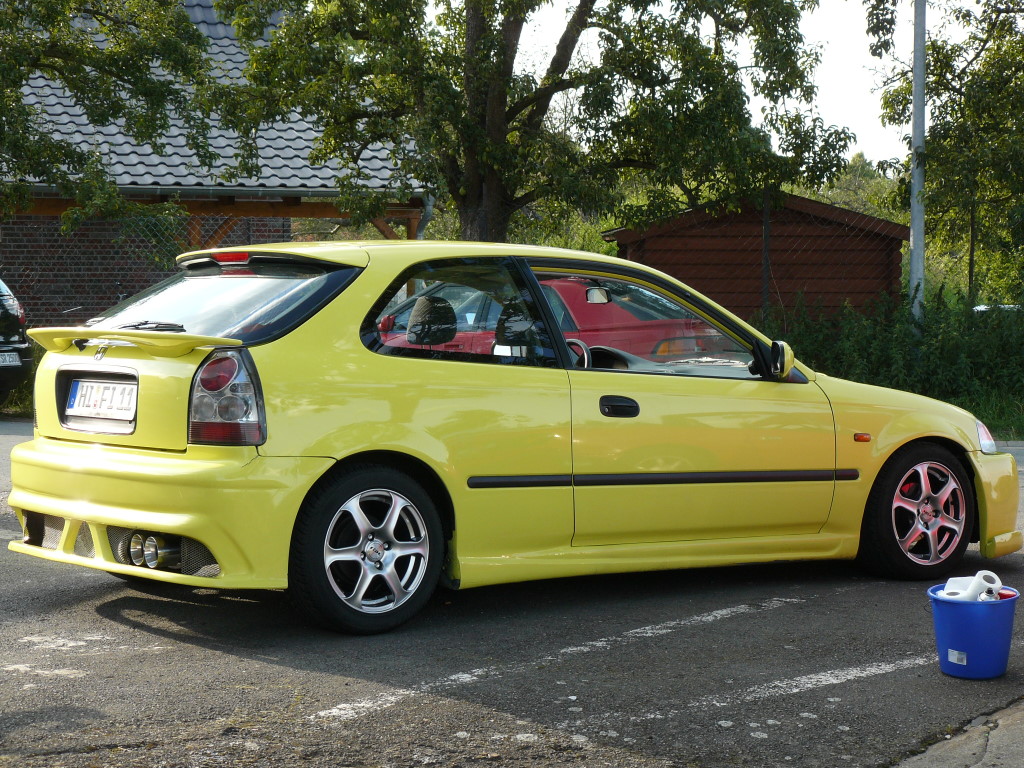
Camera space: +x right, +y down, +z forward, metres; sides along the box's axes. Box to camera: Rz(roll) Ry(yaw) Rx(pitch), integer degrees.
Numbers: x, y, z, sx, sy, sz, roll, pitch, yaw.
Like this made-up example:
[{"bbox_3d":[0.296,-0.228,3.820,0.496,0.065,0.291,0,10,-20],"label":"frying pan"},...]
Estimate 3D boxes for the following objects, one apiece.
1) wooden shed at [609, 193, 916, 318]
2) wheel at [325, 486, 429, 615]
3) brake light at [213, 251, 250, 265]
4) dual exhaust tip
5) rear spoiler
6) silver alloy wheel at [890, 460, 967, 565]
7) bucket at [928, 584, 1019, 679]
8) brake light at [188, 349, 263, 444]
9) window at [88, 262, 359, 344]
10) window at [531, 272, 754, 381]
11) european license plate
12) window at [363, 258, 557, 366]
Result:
[{"bbox_3d":[2.469,-0.853,24.042,2.980,2.170,2.800,1,2,0],"label":"wooden shed"},{"bbox_3d":[-0.495,0.552,7.819,0.415,0.415,0.175,-1,3,-36],"label":"wheel"},{"bbox_3d":[-0.986,-0.451,8.334,0.045,0.040,0.255,-1,3,-36],"label":"brake light"},{"bbox_3d":[-1.157,0.552,7.706,0.120,0.105,0.205,-1,3,-36],"label":"dual exhaust tip"},{"bbox_3d":[-1.374,-0.144,8.023,0.220,0.095,1.470,-1,3,-37],"label":"rear spoiler"},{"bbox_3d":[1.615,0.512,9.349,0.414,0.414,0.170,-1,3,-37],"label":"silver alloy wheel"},{"bbox_3d":[1.421,0.770,7.194,0.280,0.237,0.280,0,3,0],"label":"bucket"},{"bbox_3d":[-0.917,0.038,7.530,0.180,0.310,0.225,-1,3,-36],"label":"brake light"},{"bbox_3d":[-1.096,-0.286,8.223,0.570,0.100,1.300,-34,21,-31],"label":"window"},{"bbox_3d":[0.491,-0.218,8.521,0.960,0.452,0.060,-1,-22,-37],"label":"window"},{"bbox_3d":[-1.407,0.057,8.049,0.016,0.120,0.520,10,-4,-36],"label":"european license plate"},{"bbox_3d":[-0.193,-0.242,8.032,0.790,0.428,0.060,-1,-22,-37],"label":"window"}]

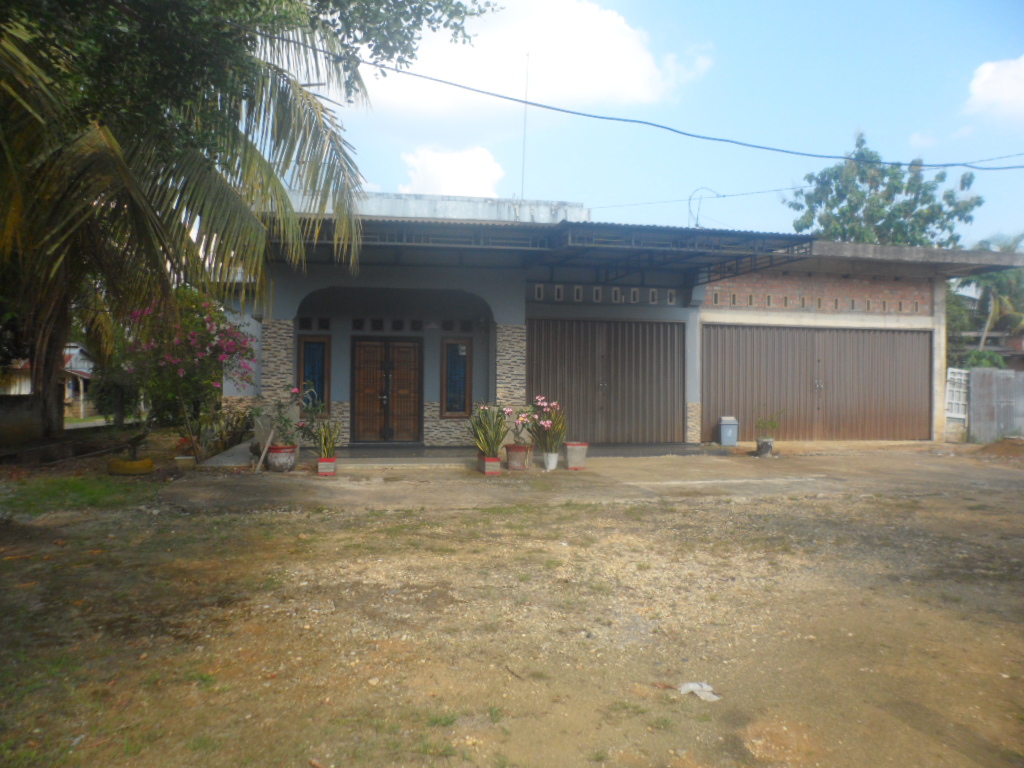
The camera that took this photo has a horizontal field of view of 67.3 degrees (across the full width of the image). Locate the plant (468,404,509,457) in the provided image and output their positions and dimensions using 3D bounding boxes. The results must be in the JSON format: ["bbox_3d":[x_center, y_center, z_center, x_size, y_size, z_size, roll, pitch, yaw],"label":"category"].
[{"bbox_3d":[-0.412,0.825,13.500,0.702,0.895,0.620,0,0,-10],"label":"plant"}]

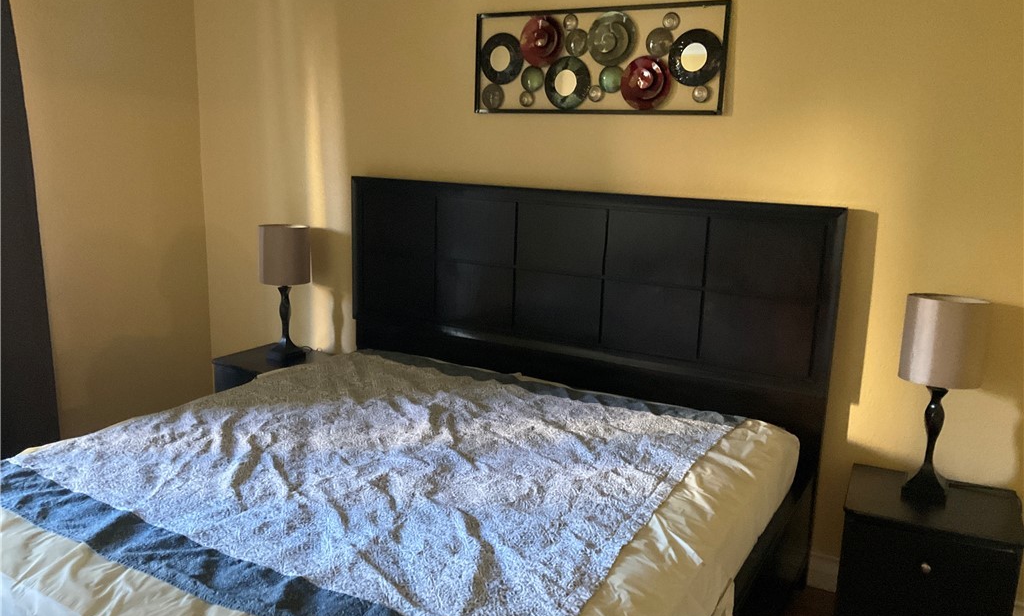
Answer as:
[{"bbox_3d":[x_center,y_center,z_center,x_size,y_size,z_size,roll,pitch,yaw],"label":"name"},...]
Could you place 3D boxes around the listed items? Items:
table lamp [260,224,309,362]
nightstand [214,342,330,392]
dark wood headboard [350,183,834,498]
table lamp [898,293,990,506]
[{"bbox_3d":[-1.040,-0.066,3.947,0.222,0.615,0.222,1,12,0],"label":"table lamp"},{"bbox_3d":[-1.084,0.480,4.032,0.465,0.490,0.410,8,14,29],"label":"nightstand"},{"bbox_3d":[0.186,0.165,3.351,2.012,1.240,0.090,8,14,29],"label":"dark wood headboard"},{"bbox_3d":[1.282,0.282,2.595,0.222,0.620,0.222,8,14,29],"label":"table lamp"}]

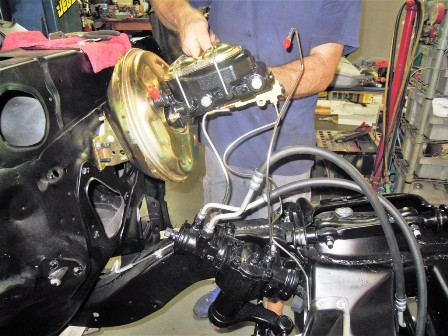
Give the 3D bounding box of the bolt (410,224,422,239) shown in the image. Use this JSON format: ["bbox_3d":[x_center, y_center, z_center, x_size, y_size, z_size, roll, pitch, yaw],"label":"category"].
[{"bbox_3d":[0.409,0.135,0.770,0.018,0.018,0.030,-5,38,-14],"label":"bolt"}]

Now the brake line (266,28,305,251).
[{"bbox_3d":[0.120,-0.042,0.713,0.068,0.437,0.060,0,20,0],"label":"brake line"}]

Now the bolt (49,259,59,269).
[{"bbox_3d":[-0.319,0.180,0.680,0.012,0.015,0.015,9,22,24],"label":"bolt"}]

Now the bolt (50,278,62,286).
[{"bbox_3d":[-0.310,0.212,0.670,0.016,0.016,0.017,9,22,24],"label":"bolt"}]

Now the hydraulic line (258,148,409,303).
[{"bbox_3d":[0.229,0.096,0.758,0.324,0.262,0.112,11,23,28],"label":"hydraulic line"}]

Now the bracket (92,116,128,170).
[{"bbox_3d":[-0.238,-0.054,0.775,0.075,0.100,0.065,-17,14,19],"label":"bracket"}]

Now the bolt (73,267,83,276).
[{"bbox_3d":[-0.279,0.197,0.690,0.012,0.015,0.015,9,22,24],"label":"bolt"}]

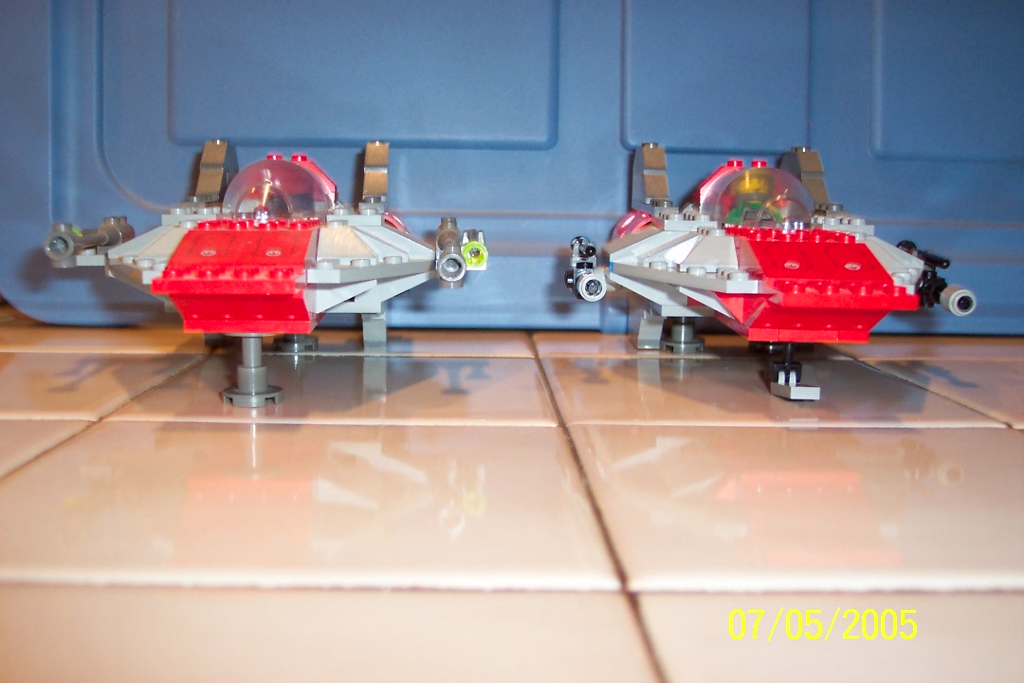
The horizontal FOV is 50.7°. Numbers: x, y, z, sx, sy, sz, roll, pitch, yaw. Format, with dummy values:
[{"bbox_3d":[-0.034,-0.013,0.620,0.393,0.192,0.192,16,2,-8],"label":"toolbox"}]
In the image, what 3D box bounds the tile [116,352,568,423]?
[{"bbox_3d":[-0.045,0.016,0.317,0.108,0.008,0.108,1,8,-2],"label":"tile"}]

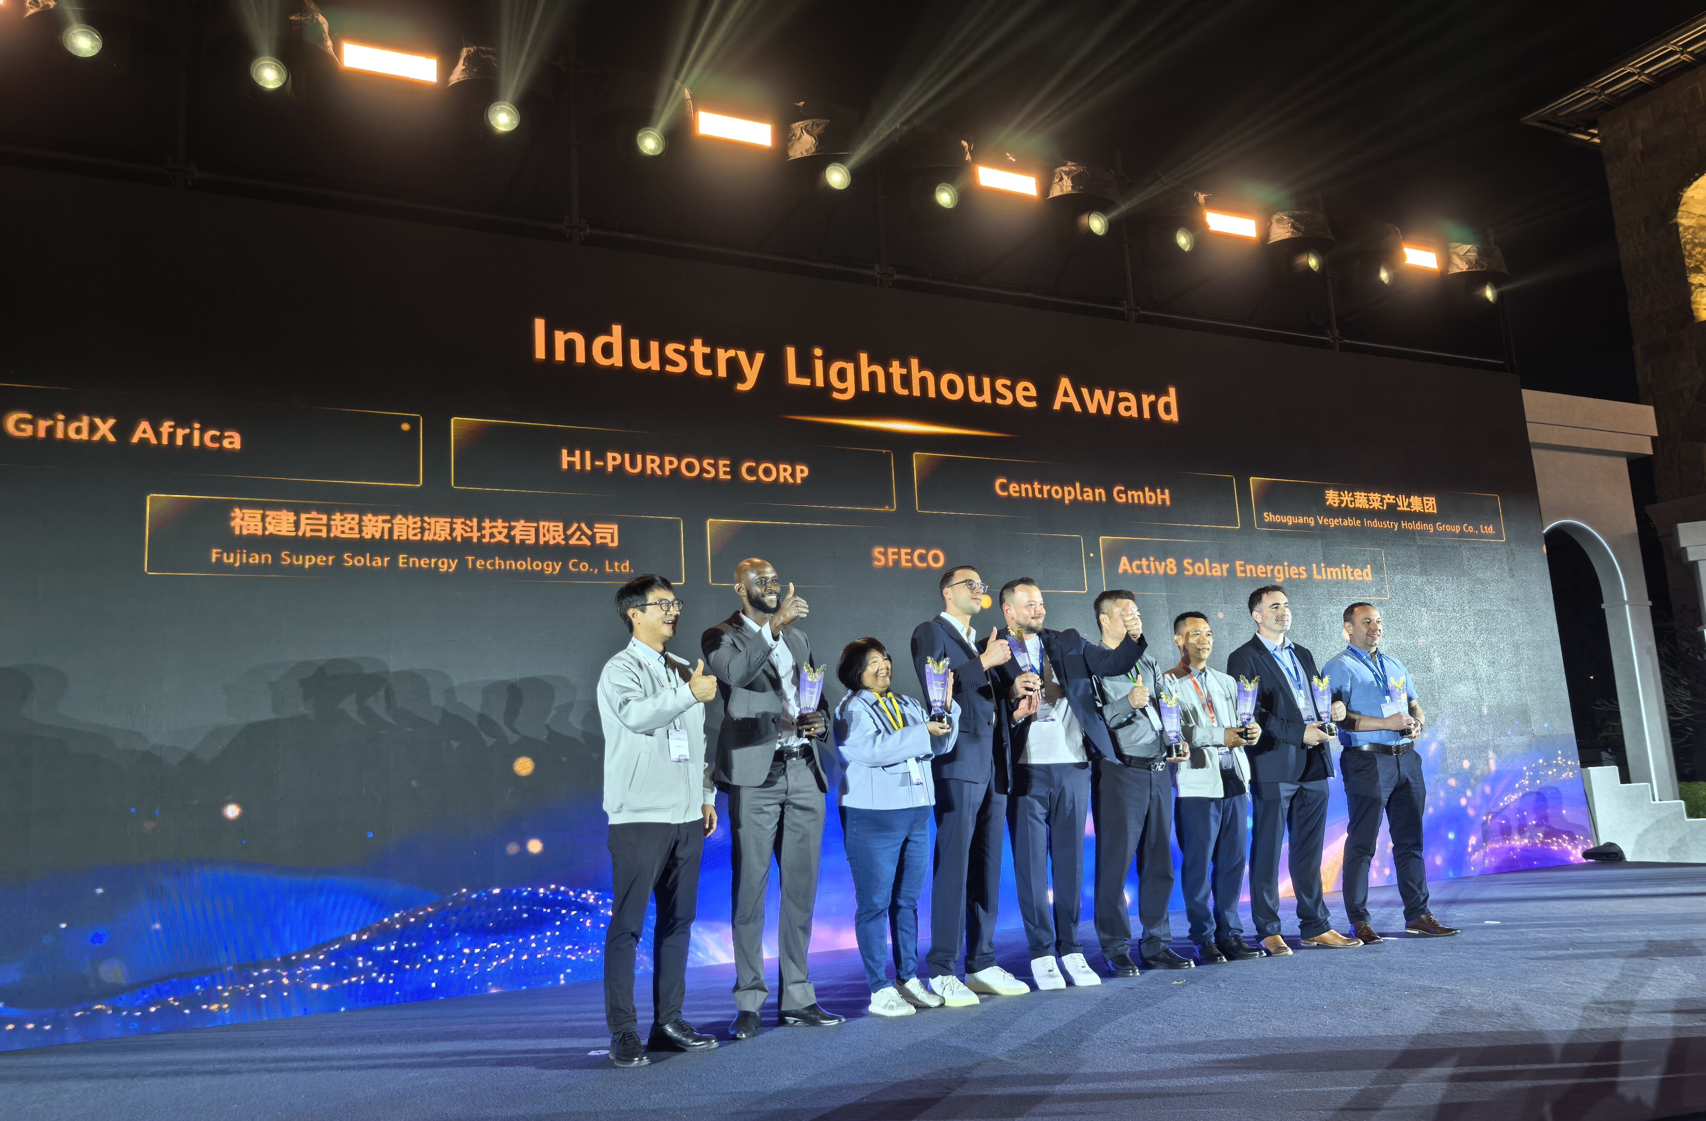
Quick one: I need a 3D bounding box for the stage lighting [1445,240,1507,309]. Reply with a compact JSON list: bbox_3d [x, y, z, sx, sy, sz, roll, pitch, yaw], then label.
[{"bbox_3d":[5.186,-2.373,10.248,0.360,0.430,0.300,2,-10,-26],"label":"stage lighting"}]

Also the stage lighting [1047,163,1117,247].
[{"bbox_3d":[1.578,-2.448,8.495,0.360,0.430,0.300,2,-10,-26],"label":"stage lighting"}]

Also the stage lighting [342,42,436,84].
[{"bbox_3d":[-2.518,-2.705,6.695,0.480,0.160,0.130,2,-10,-26],"label":"stage lighting"}]

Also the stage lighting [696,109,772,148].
[{"bbox_3d":[-0.726,-2.647,7.562,0.480,0.160,0.130,2,-10,-26],"label":"stage lighting"}]

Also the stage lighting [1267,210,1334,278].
[{"bbox_3d":[3.409,-2.411,9.385,0.360,0.430,0.300,2,-10,-26],"label":"stage lighting"}]

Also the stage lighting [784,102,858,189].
[{"bbox_3d":[-0.192,-2.571,7.651,0.360,0.430,0.300,2,-10,-26],"label":"stage lighting"}]

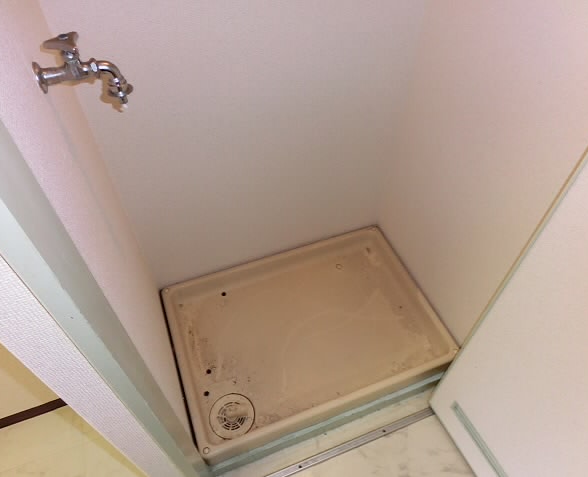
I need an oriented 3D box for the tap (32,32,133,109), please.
[{"bbox_3d":[-0.321,-0.250,0.676,0.125,0.135,0.057,-17,52,-14],"label":"tap"}]

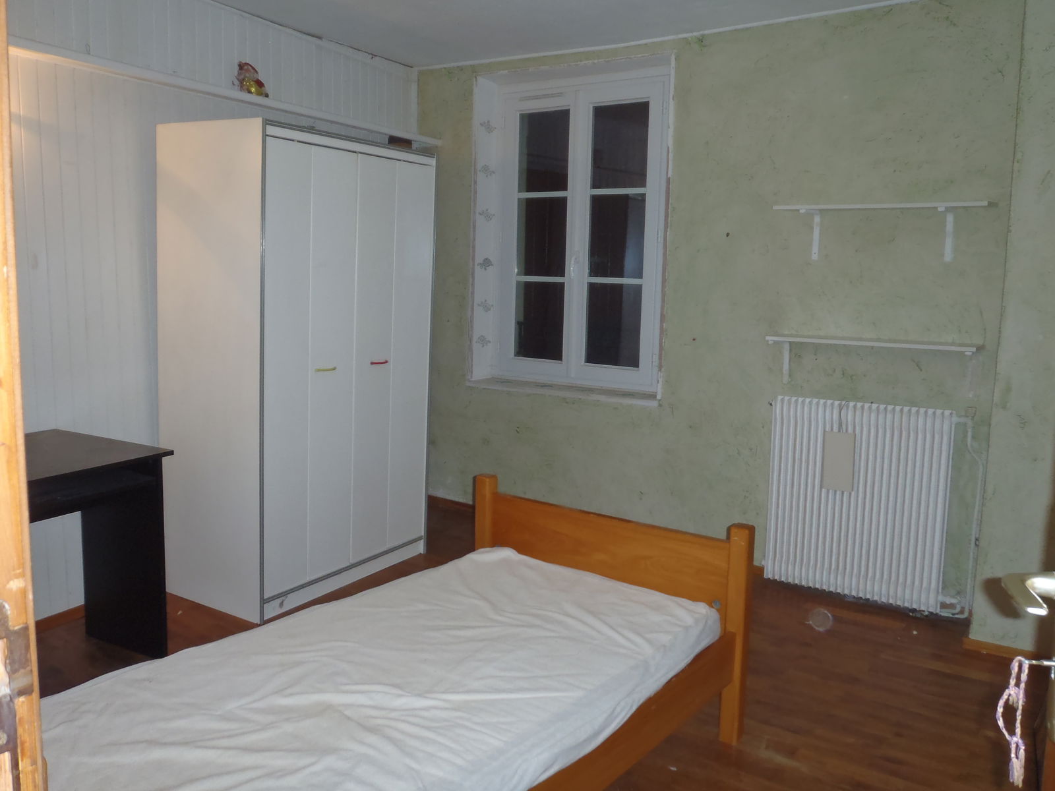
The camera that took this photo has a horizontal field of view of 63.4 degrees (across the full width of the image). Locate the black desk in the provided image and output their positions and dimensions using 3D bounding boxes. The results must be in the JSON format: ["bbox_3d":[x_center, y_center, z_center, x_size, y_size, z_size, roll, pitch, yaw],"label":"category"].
[{"bbox_3d":[-1.685,0.577,2.625,0.612,0.748,0.950,6,9,30],"label":"black desk"}]

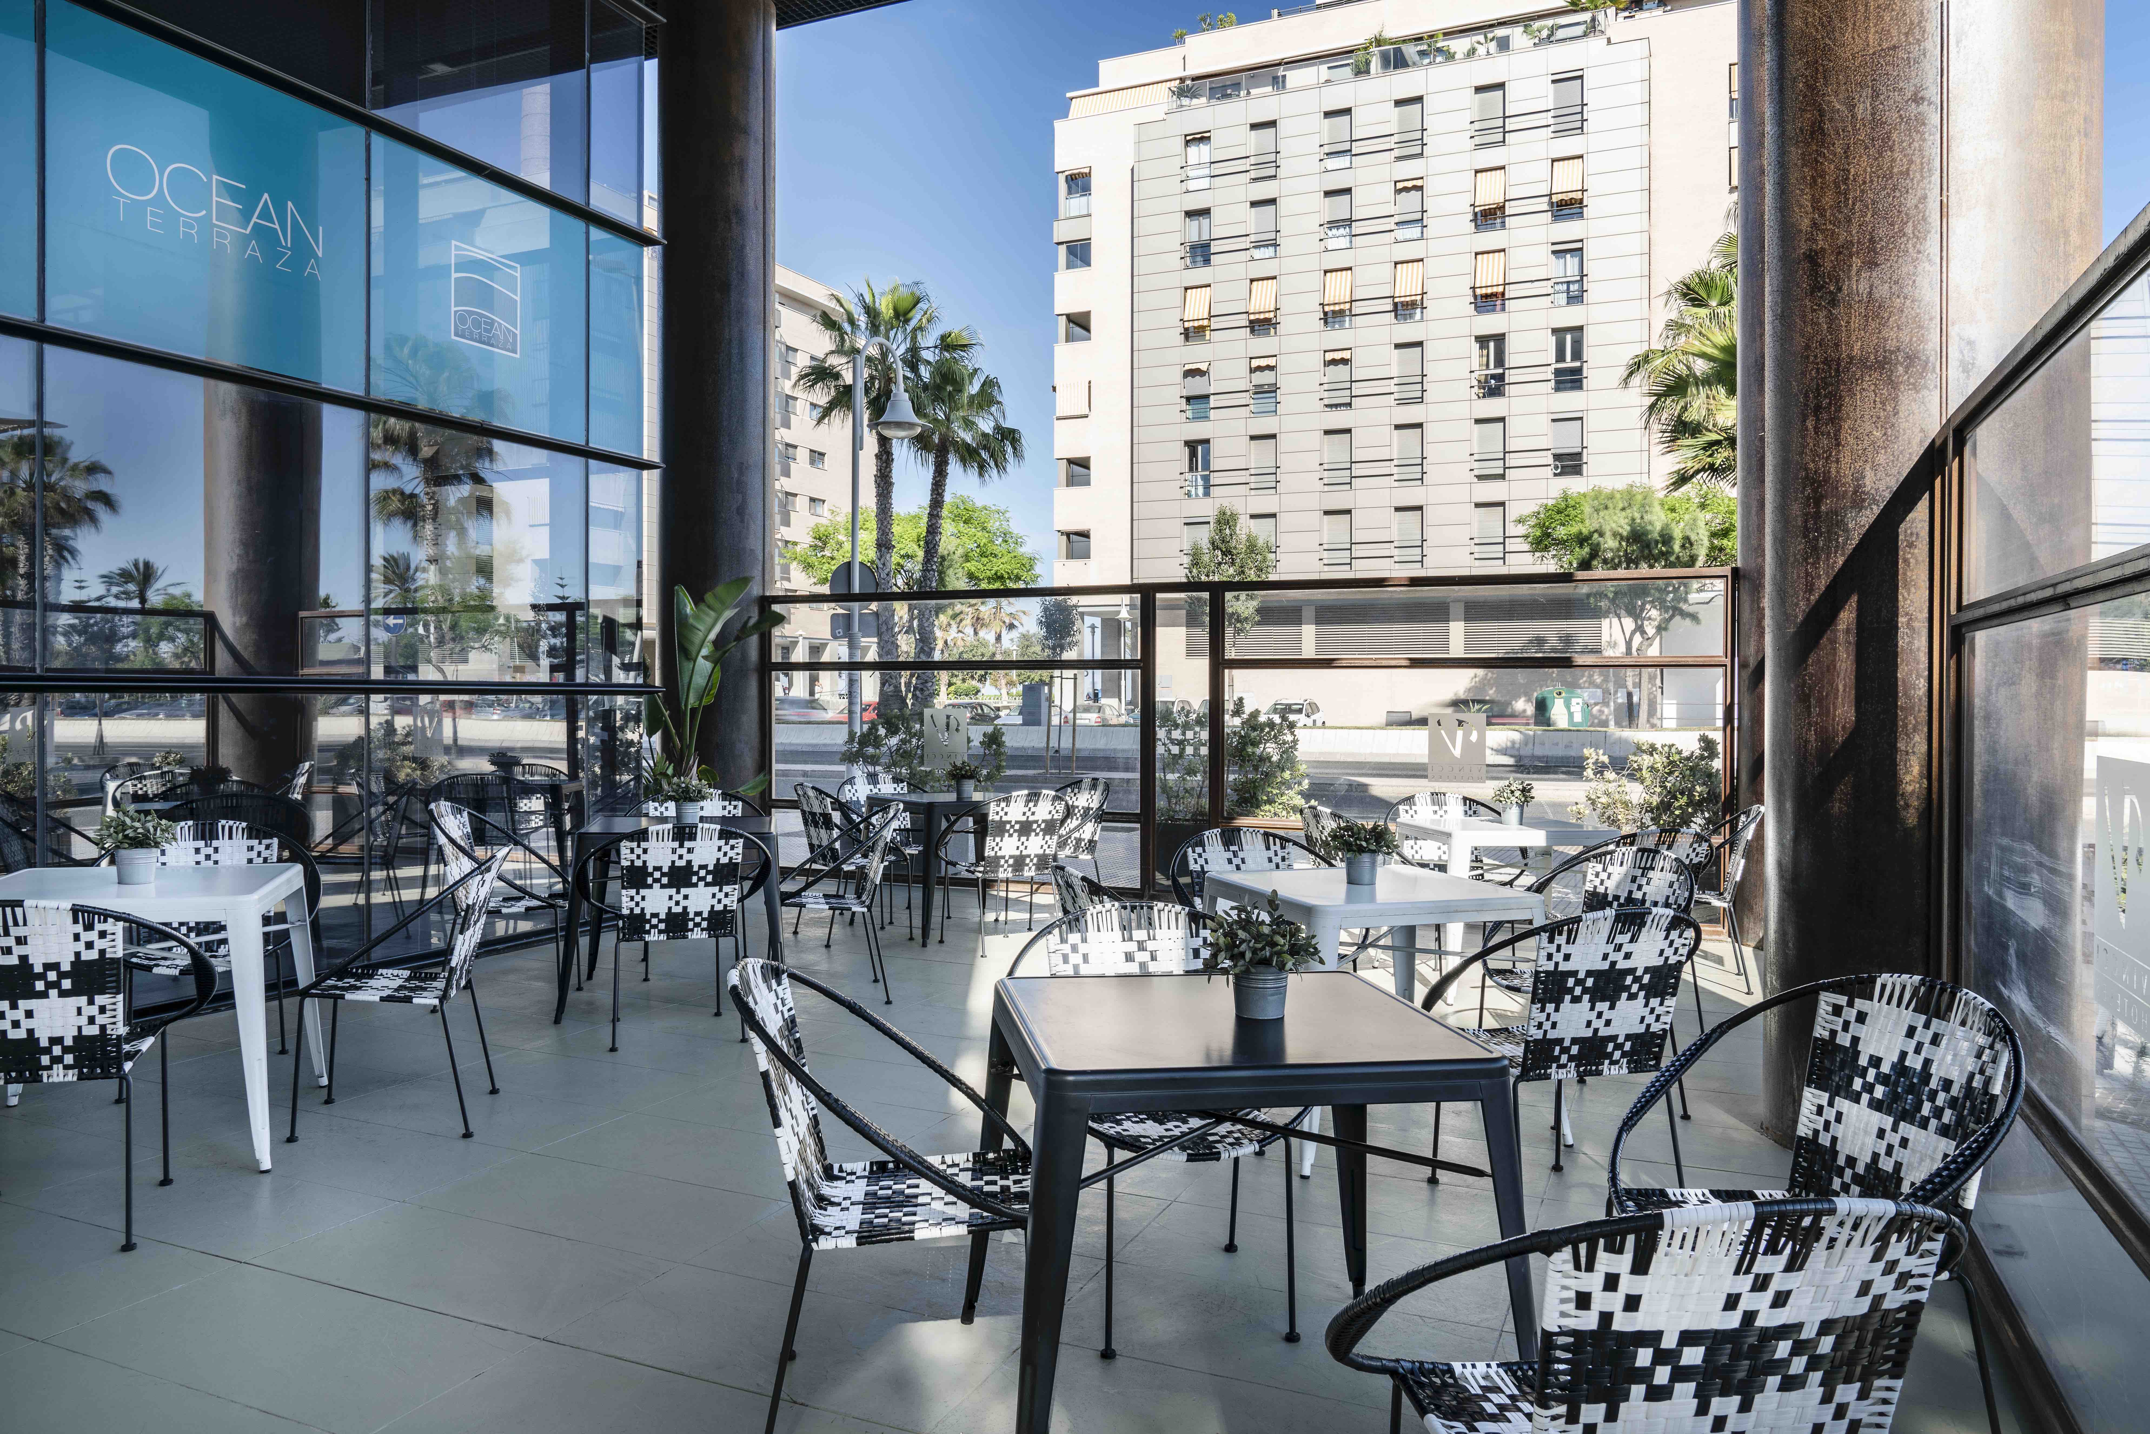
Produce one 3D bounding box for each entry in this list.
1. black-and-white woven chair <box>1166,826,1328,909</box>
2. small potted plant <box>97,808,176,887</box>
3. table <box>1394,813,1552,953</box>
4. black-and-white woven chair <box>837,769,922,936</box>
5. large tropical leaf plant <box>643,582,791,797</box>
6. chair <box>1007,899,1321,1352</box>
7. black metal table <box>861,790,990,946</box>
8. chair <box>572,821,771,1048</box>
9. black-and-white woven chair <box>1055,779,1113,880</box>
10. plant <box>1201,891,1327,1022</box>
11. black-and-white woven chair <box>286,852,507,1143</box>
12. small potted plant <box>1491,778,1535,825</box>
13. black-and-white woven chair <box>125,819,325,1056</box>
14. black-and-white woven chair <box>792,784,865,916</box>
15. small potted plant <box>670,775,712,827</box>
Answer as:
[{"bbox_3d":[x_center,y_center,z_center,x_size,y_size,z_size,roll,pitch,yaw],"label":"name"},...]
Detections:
[{"bbox_3d":[0.709,0.858,5.333,0.742,0.858,0.601,0,1,-21],"label":"black-and-white woven chair"},{"bbox_3d":[-2.793,0.383,4.265,0.207,0.222,0.207,0,1,0],"label":"small potted plant"},{"bbox_3d":[2.044,0.900,6.907,0.842,0.766,0.842,0,1,-9],"label":"table"},{"bbox_3d":[-1.097,0.798,8.921,0.782,0.888,0.690,0,1,-39],"label":"black-and-white woven chair"},{"bbox_3d":[-2.598,0.123,10.150,1.066,2.192,1.015,0,1,0],"label":"large tropical leaf plant"},{"bbox_3d":[0.200,0.875,3.267,0.765,0.865,0.650,0,1,-13],"label":"chair"},{"bbox_3d":[-0.677,0.843,8.272,0.853,0.758,0.853,0,1,-33],"label":"black metal table"},{"bbox_3d":[-1.631,0.839,5.846,0.782,0.888,0.690,0,1,-20],"label":"chair"},{"bbox_3d":[-0.124,0.802,8.682,0.650,0.865,0.765,0,1,-32],"label":"black-and-white woven chair"},{"bbox_3d":[0.355,0.452,2.739,0.228,0.239,0.223,0,1,0],"label":"plant"},{"bbox_3d":[-2.158,0.855,4.637,0.650,0.865,0.765,0,1,-13],"label":"black-and-white woven chair"},{"bbox_3d":[2.091,0.402,6.841,0.210,0.210,0.210,0,1,0],"label":"small potted plant"},{"bbox_3d":[-3.140,0.842,5.149,0.782,0.888,0.690,0,1,-26],"label":"black-and-white woven chair"},{"bbox_3d":[-1.271,0.809,8.094,0.650,0.865,0.765,0,1,-31],"label":"black-and-white woven chair"},{"bbox_3d":[-1.705,0.370,6.332,0.212,0.217,0.212,0,1,0],"label":"small potted plant"}]

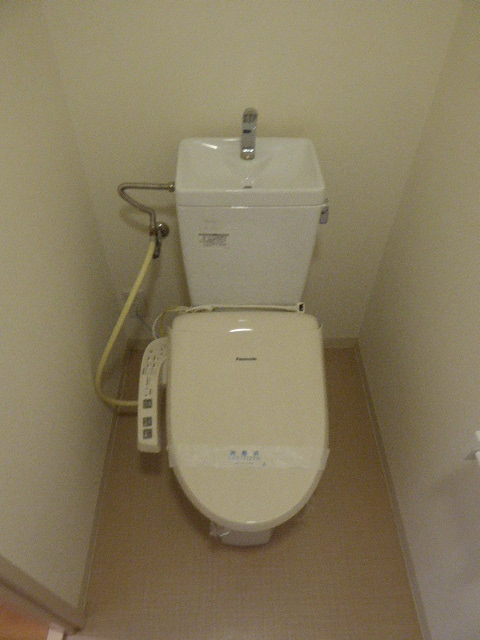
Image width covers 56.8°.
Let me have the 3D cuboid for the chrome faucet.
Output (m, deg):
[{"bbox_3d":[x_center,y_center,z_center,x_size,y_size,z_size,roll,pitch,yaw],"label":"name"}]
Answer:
[{"bbox_3d":[0.019,-0.428,1.037,0.034,0.128,0.080,0,48,-1],"label":"chrome faucet"}]

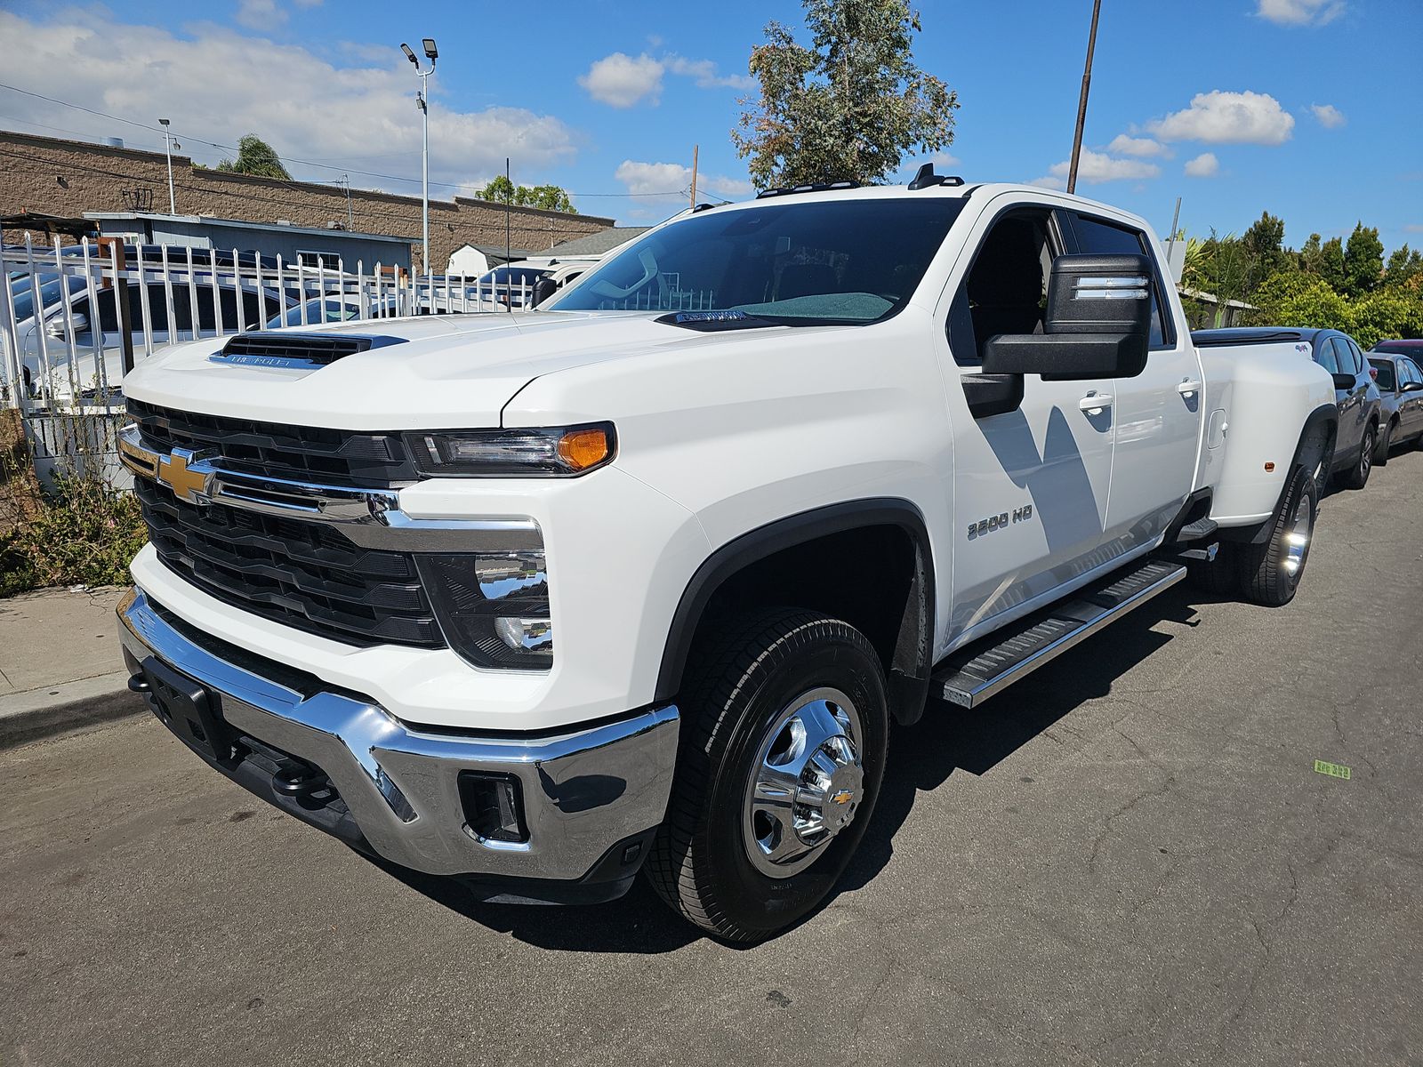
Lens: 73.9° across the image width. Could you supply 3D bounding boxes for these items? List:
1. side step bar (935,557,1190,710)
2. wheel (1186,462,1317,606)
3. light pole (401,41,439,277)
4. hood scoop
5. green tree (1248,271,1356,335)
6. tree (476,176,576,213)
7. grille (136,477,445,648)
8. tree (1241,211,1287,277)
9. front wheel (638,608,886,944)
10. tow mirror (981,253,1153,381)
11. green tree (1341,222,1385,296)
[{"bbox_3d":[1.335,0.315,3.456,0.170,0.070,2.000,11,17,41],"label":"side step bar"},{"bbox_3d":[3.109,-0.012,5.513,0.580,0.800,0.800,11,15,41],"label":"wheel"},{"bbox_3d":[-5.753,-6.179,19.132,0.800,7.050,0.500,-2,12,-16],"label":"light pole"},{"bbox_3d":[-0.963,-0.446,2.274,0.840,0.085,0.260,11,15,41],"label":"hood scoop"},{"bbox_3d":[15.932,-5.367,25.957,3.400,3.340,3.000,9,13,30],"label":"green tree"},{"bbox_3d":[-8.893,-12.643,45.887,5.000,8.810,4.800,-1,12,-11],"label":"tree"},{"bbox_3d":[-1.108,0.029,2.212,1.440,0.240,0.180,11,15,41],"label":"grille"},{"bbox_3d":[17.337,-7.425,30.376,1.900,5.630,1.900,8,13,28],"label":"tree"},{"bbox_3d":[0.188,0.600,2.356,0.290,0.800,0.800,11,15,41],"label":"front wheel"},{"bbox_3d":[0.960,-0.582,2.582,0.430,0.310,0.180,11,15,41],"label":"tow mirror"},{"bbox_3d":[22.916,-8.159,33.959,1.900,5.740,1.900,9,14,32],"label":"green tree"}]

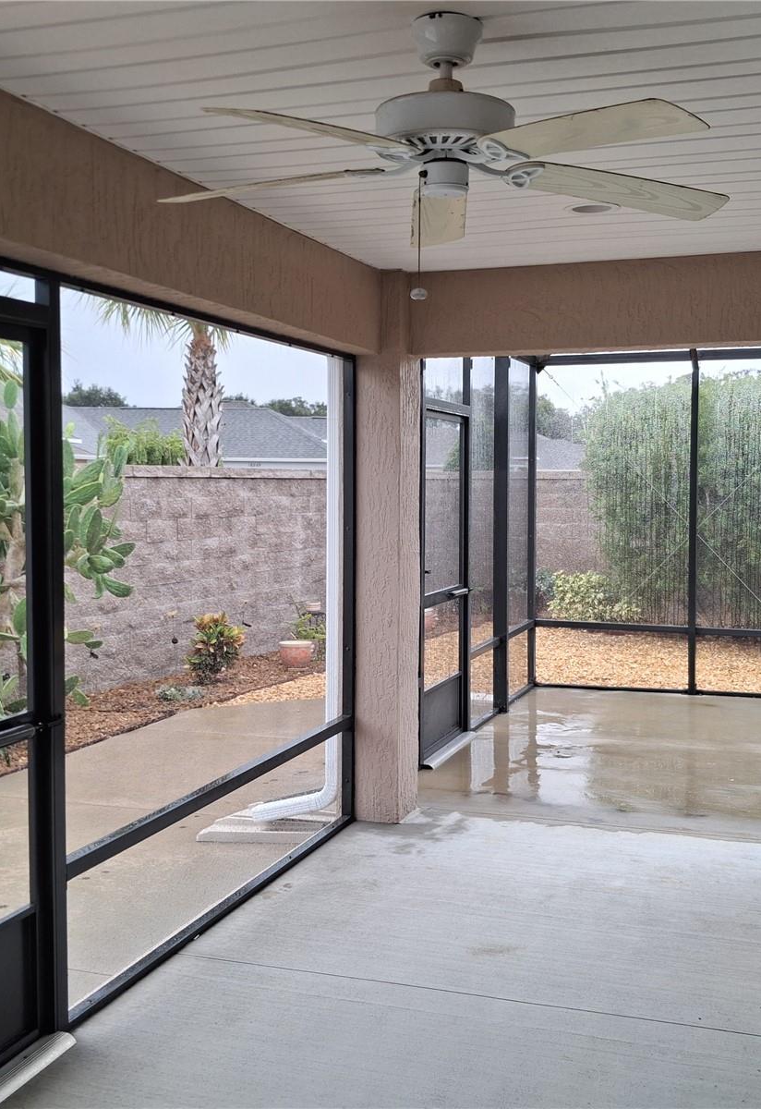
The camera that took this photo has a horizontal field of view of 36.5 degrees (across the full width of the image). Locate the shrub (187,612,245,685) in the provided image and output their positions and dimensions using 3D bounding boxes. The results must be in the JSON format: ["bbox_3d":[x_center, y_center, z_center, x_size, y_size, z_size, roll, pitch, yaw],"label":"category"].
[{"bbox_3d":[-1.432,0.811,10.000,0.480,0.610,0.460,0,4,-8],"label":"shrub"}]

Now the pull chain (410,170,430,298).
[{"bbox_3d":[0.082,-0.655,2.375,0.033,0.261,0.033,2,4,20],"label":"pull chain"}]

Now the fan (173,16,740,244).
[{"bbox_3d":[0.134,-0.918,2.421,1.290,0.354,1.270,0,4,2],"label":"fan"}]

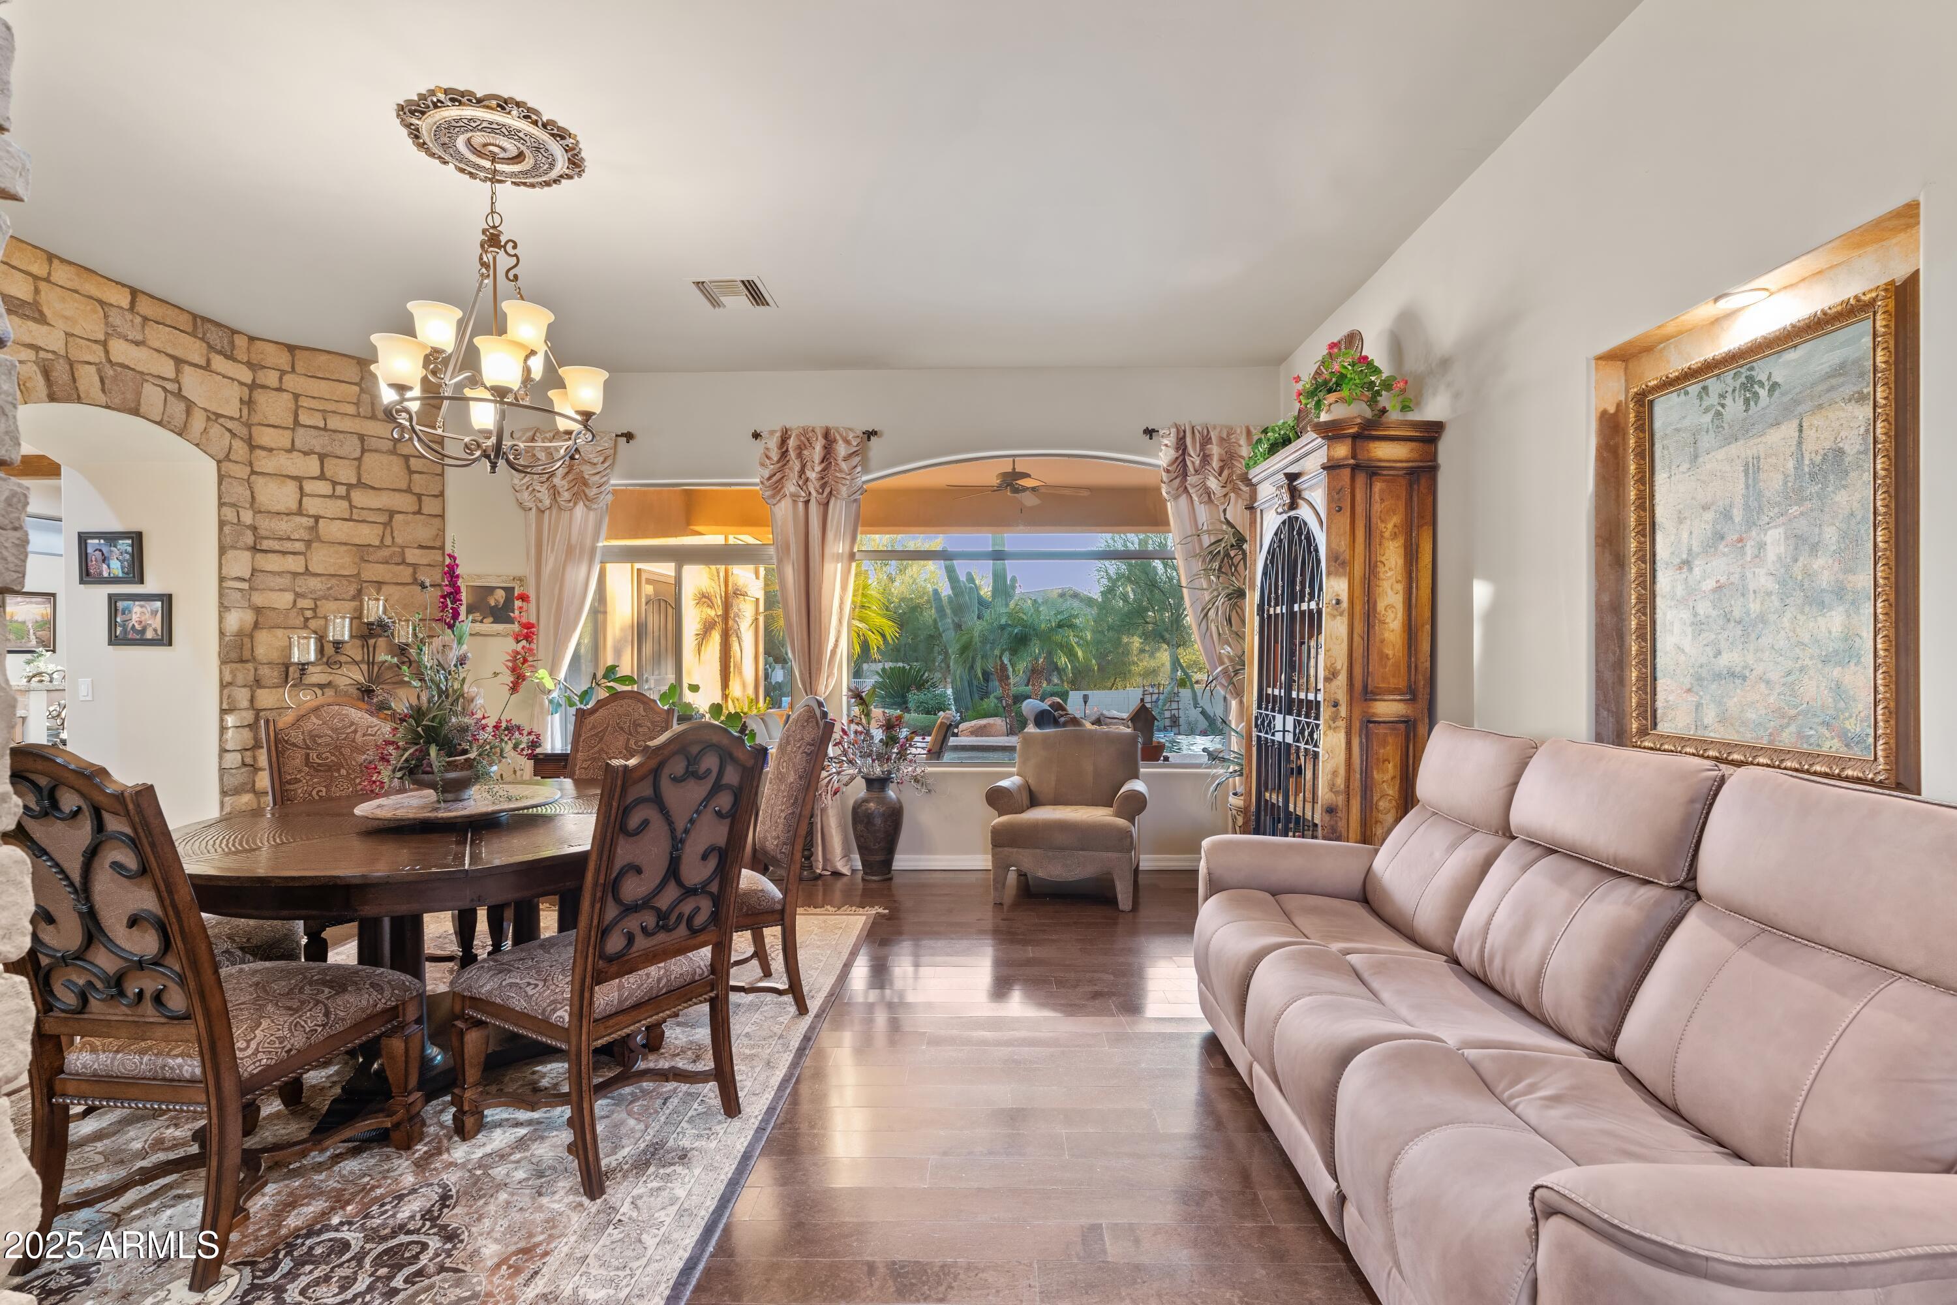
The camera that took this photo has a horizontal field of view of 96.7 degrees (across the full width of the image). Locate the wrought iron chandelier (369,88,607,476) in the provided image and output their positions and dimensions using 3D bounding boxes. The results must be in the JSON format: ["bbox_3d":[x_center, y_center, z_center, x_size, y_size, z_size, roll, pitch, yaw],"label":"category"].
[{"bbox_3d":[-1.646,-1.149,2.924,0.710,1.100,0.710,0,0,0],"label":"wrought iron chandelier"}]

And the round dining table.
[{"bbox_3d":[-1.734,0.960,2.991,1.620,0.770,1.620,0,0,0],"label":"round dining table"}]

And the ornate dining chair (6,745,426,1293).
[{"bbox_3d":[-1.797,0.752,2.020,0.550,1.130,0.710,0,0,6],"label":"ornate dining chair"}]

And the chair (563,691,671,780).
[{"bbox_3d":[-1.669,0.760,3.812,0.633,1.161,0.687,0,0,1],"label":"chair"}]

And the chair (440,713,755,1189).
[{"bbox_3d":[-0.998,0.768,2.462,0.687,1.161,0.633,0,0,36],"label":"chair"}]

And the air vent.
[{"bbox_3d":[-1.190,-1.735,4.190,0.350,0.030,0.350,0,0,1],"label":"air vent"}]

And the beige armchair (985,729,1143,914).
[{"bbox_3d":[0.515,0.885,4.870,0.860,0.880,0.760,0,0,12],"label":"beige armchair"}]

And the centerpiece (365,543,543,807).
[{"bbox_3d":[-1.770,0.070,2.930,0.540,0.860,0.460,0,0,-1],"label":"centerpiece"}]

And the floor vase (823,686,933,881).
[{"bbox_3d":[-0.585,0.760,5.070,0.620,1.120,0.540,0,0,1],"label":"floor vase"}]

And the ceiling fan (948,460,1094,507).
[{"bbox_3d":[0.321,-1.530,7.441,1.320,0.390,1.320,0,0,0],"label":"ceiling fan"}]

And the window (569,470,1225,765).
[{"bbox_3d":[-0.510,-0.240,5.450,4.100,1.870,0.140,0,0,1],"label":"window"}]

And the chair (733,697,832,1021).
[{"bbox_3d":[-0.935,0.763,3.311,0.687,1.161,0.633,0,0,-27],"label":"chair"}]

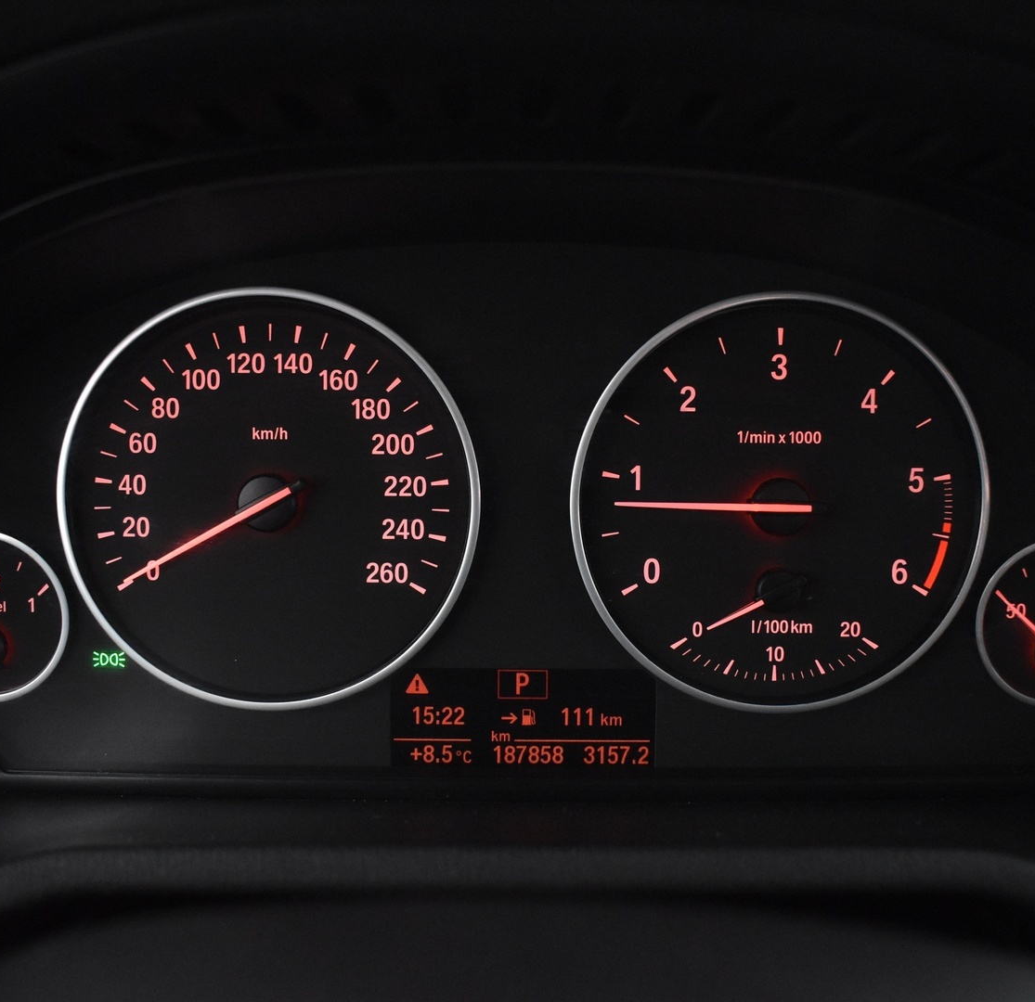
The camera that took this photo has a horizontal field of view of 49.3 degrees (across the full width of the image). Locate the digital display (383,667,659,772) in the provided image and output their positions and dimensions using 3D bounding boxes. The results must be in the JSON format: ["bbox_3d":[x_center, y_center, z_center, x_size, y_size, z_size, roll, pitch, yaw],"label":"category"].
[{"bbox_3d":[0.001,0.052,0.271,0.064,0.025,0.007,0,5,0],"label":"digital display"}]

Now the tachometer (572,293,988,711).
[{"bbox_3d":[0.062,0.001,0.269,0.099,0.099,0.016,0,5,0],"label":"tachometer"}]

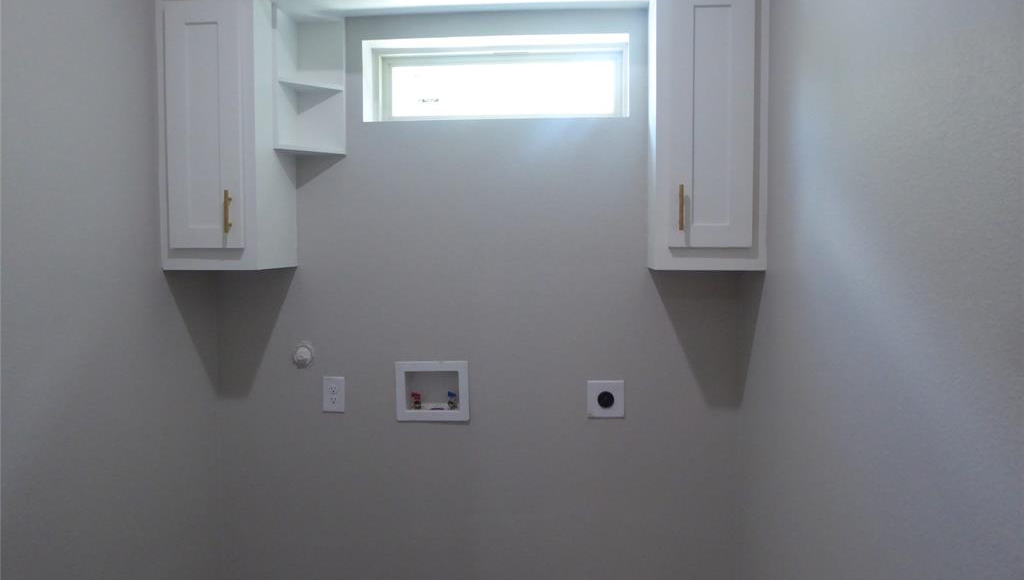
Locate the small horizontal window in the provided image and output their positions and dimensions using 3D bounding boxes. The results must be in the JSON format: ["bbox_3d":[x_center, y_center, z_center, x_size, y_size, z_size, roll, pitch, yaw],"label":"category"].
[{"bbox_3d":[-0.054,-0.700,2.398,0.885,0.267,0.111,0,3,6],"label":"small horizontal window"}]

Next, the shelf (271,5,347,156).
[{"bbox_3d":[-0.662,-0.675,2.324,0.182,0.460,0.167,0,3,6],"label":"shelf"}]

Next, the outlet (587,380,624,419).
[{"bbox_3d":[0.314,0.365,2.358,0.120,0.124,0.015,0,3,6],"label":"outlet"}]

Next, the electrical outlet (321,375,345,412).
[{"bbox_3d":[-0.619,0.365,2.458,0.075,0.121,0.015,0,3,6],"label":"electrical outlet"}]

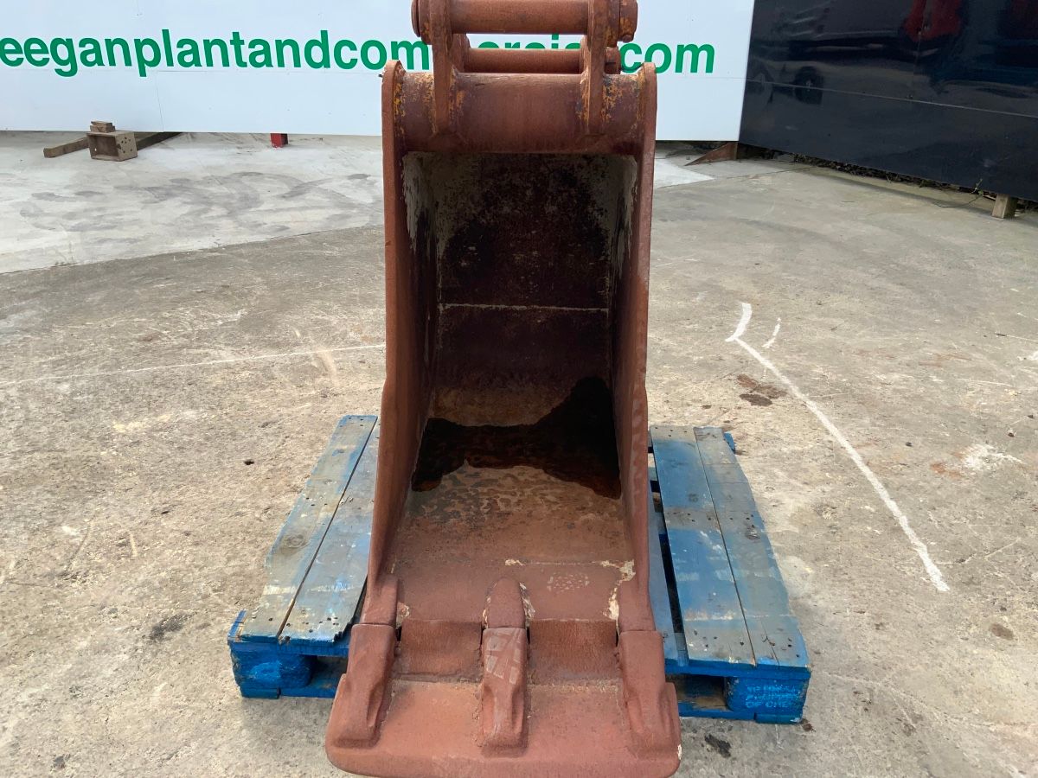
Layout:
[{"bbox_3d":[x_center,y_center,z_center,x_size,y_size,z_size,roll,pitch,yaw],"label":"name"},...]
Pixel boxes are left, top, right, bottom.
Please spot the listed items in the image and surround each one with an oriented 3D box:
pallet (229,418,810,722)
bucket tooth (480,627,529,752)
[{"bbox_3d":[0.023,0.392,2.257,1.200,0.164,1.000,2,26,3],"label":"pallet"},{"bbox_3d":[-0.025,0.564,1.621,0.088,0.088,0.230,1,30,1],"label":"bucket tooth"}]

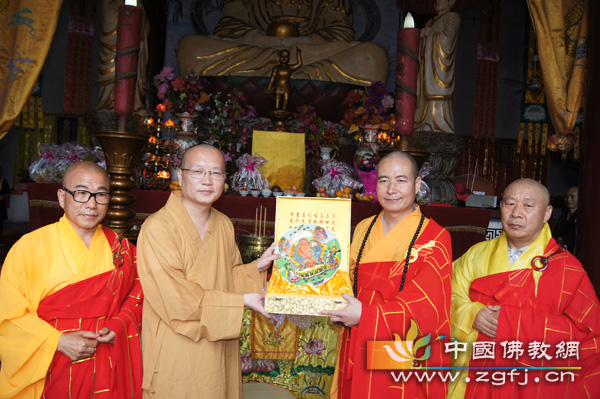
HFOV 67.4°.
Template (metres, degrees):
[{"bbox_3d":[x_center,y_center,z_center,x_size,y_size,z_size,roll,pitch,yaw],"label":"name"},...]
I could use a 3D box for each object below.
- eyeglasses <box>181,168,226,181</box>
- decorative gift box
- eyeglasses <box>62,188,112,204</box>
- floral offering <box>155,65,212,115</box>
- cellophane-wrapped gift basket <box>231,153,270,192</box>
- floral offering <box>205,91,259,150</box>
[{"bbox_3d":[-0.361,-0.094,1.660,0.140,0.042,0.140,3,5,-31],"label":"eyeglasses"},{"bbox_3d":[0.040,0.183,1.560,0.280,0.325,0.295,2,10,2],"label":"decorative gift box"},{"bbox_3d":[-0.748,-0.014,1.580,0.143,0.045,0.140,4,6,-41],"label":"eyeglasses"},{"bbox_3d":[-1.397,-1.285,5.300,0.640,0.530,0.500,3,-1,-11],"label":"floral offering"},{"bbox_3d":[-0.539,-0.294,4.900,0.420,0.430,0.360,3,0,-3],"label":"cellophane-wrapped gift basket"},{"bbox_3d":[-0.811,-0.960,5.400,0.590,0.660,0.480,3,-1,-6],"label":"floral offering"}]

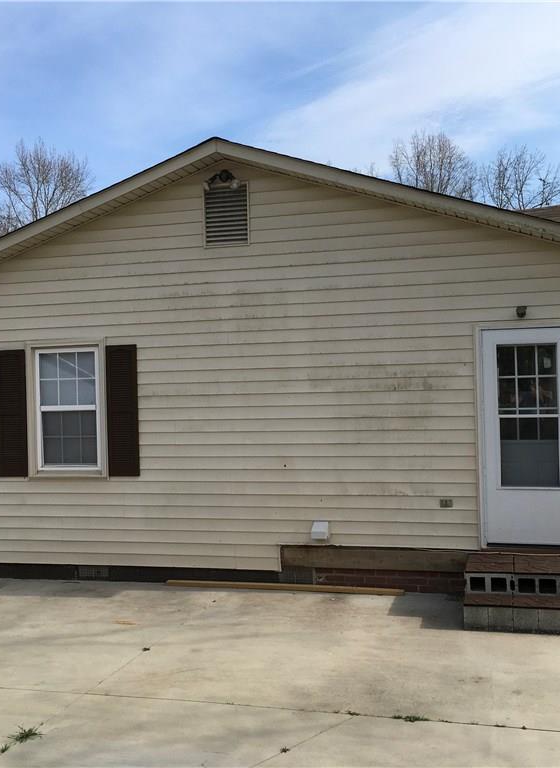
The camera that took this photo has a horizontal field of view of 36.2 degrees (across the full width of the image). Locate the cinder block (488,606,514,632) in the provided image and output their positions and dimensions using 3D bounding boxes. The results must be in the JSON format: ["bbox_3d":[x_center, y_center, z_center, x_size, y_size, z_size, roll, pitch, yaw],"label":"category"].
[{"bbox_3d":[1.892,1.972,7.341,0.197,0.197,0.390,-2,-1,15],"label":"cinder block"}]

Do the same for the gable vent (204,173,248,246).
[{"bbox_3d":[-0.554,-1.744,8.817,0.490,0.680,0.060,-2,-1,15],"label":"gable vent"}]

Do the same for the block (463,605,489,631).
[{"bbox_3d":[1.726,2.006,7.510,0.200,0.195,0.395,-2,0,15],"label":"block"}]

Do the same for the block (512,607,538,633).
[{"bbox_3d":[2.086,1.967,7.291,0.197,0.197,0.390,-2,-1,15],"label":"block"}]

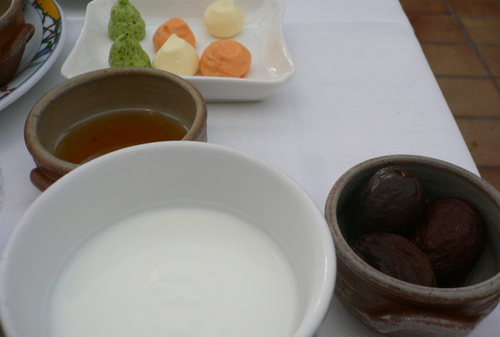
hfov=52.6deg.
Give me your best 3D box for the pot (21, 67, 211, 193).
[{"bbox_3d":[-0.073,-0.007,0.287,0.096,0.053,0.102,1,44,-1],"label":"pot"}]

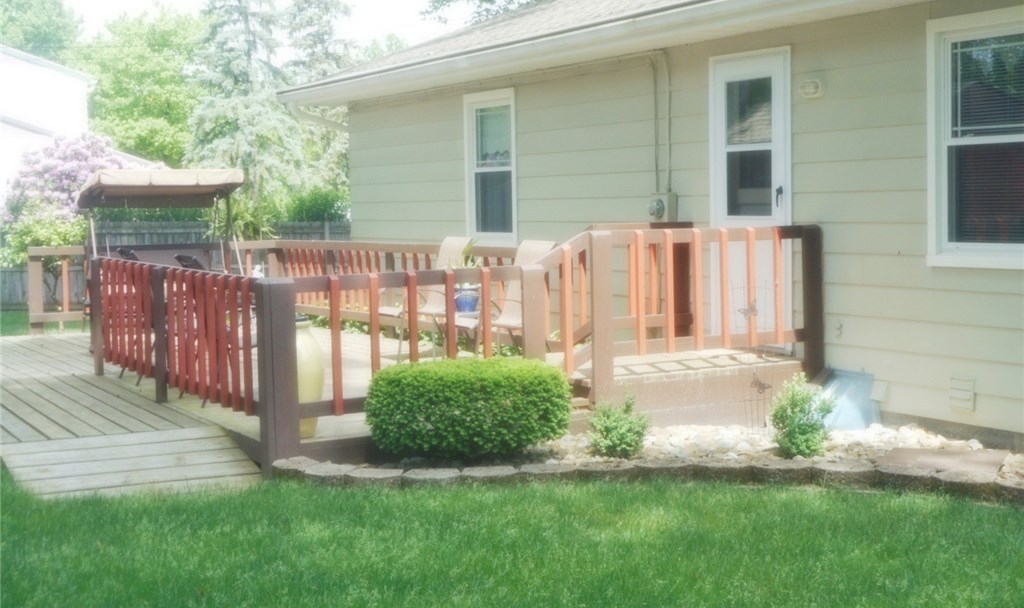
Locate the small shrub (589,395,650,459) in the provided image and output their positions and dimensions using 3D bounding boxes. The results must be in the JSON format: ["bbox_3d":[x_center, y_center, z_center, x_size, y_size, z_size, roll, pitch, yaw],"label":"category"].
[{"bbox_3d":[0.638,0.707,8.981,0.370,0.370,0.370,-1,4,0],"label":"small shrub"}]

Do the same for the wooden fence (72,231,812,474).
[{"bbox_3d":[-0.537,0.104,10.783,4.033,1.310,3.600,-3,4,-30],"label":"wooden fence"}]

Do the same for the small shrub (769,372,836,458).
[{"bbox_3d":[1.709,0.632,8.880,0.400,0.500,0.400,-1,4,0],"label":"small shrub"}]

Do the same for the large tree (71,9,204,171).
[{"bbox_3d":[-10.494,-4.648,41.694,4.600,7.300,4.600,-3,4,-30],"label":"large tree"}]

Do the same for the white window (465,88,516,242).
[{"bbox_3d":[-0.217,-1.271,14.142,0.100,1.430,0.955,-3,4,-30],"label":"white window"}]

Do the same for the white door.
[{"bbox_3d":[1.698,-0.739,10.870,0.090,2.125,0.910,-3,4,-30],"label":"white door"}]

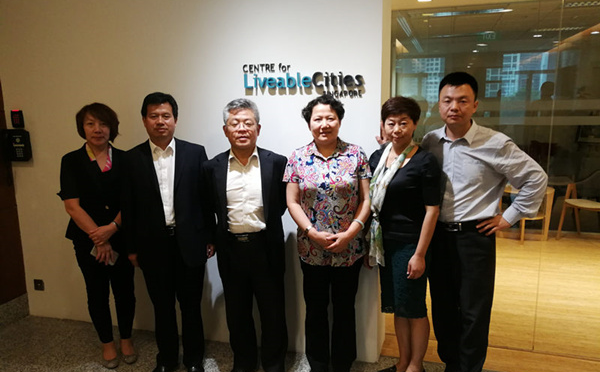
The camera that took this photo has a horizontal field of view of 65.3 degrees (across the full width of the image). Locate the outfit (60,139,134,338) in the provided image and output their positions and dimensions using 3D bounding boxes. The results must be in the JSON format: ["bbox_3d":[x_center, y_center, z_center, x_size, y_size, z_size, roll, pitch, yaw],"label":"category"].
[{"bbox_3d":[-1.215,0.372,2.865,0.430,1.252,0.270,-5,11,-25],"label":"outfit"}]

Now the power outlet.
[{"bbox_3d":[-1.958,0.747,3.518,0.086,0.086,0.012,2,11,16],"label":"power outlet"}]

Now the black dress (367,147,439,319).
[{"bbox_3d":[0.584,0.276,2.598,0.410,0.971,0.270,7,13,37],"label":"black dress"}]

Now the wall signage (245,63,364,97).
[{"bbox_3d":[0.007,-0.599,2.665,0.706,0.198,0.030,2,11,16],"label":"wall signage"}]

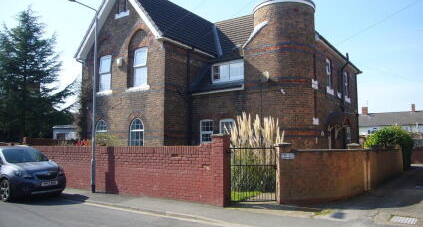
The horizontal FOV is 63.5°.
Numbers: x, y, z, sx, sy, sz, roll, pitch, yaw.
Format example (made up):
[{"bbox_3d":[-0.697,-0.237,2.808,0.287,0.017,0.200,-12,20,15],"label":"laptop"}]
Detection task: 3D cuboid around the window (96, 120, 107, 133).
[{"bbox_3d":[-5.096,1.027,15.909,0.800,1.370,0.140,-4,-6,34],"label":"window"}]

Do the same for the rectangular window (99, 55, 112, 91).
[{"bbox_3d":[-5.046,-1.900,16.322,0.953,1.723,0.150,-4,-6,34],"label":"rectangular window"}]

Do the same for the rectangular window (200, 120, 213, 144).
[{"bbox_3d":[-0.183,0.764,14.624,0.706,0.991,0.120,-4,-6,34],"label":"rectangular window"}]

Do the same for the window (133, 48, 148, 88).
[{"bbox_3d":[-3.108,-2.033,15.087,0.907,1.750,0.150,-4,-6,34],"label":"window"}]

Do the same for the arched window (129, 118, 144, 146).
[{"bbox_3d":[-3.157,0.890,14.614,0.810,1.373,0.140,-4,-6,34],"label":"arched window"}]

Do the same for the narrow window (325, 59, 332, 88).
[{"bbox_3d":[5.327,-1.811,15.469,0.150,1.260,0.950,-4,-6,34],"label":"narrow window"}]

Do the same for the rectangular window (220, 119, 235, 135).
[{"bbox_3d":[0.661,0.734,14.057,0.729,0.993,0.120,-4,-6,34],"label":"rectangular window"}]

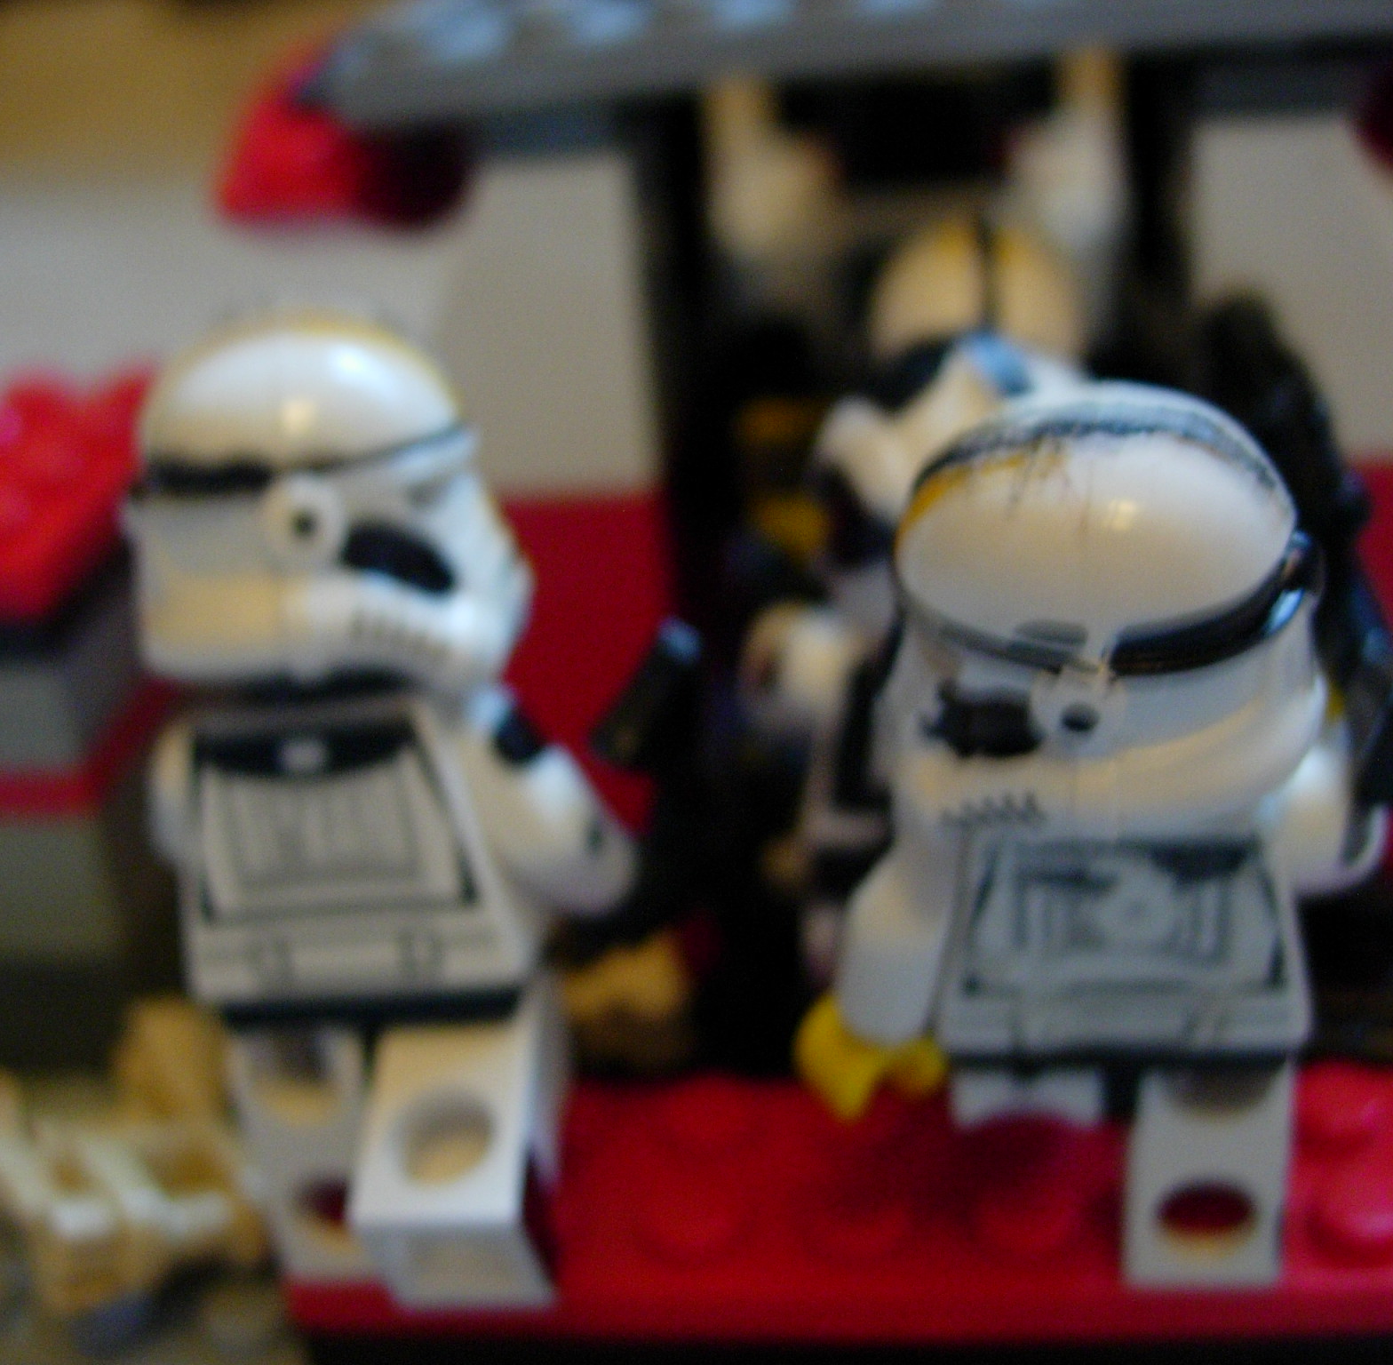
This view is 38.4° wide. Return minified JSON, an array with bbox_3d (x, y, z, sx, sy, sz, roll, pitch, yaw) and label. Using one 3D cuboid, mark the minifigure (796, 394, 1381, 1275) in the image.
[{"bbox_3d":[0.017,0.008,0.086,0.025,0.041,0.018,-3,29,4],"label":"minifigure"}]

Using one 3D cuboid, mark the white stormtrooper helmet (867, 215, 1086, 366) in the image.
[{"bbox_3d":[0.018,-0.021,0.125,0.014,0.015,0.016,-1,24,5],"label":"white stormtrooper helmet"}]

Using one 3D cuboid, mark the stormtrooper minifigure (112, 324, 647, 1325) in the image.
[{"bbox_3d":[-0.013,0.006,0.090,0.022,0.042,0.018,-3,21,6],"label":"stormtrooper minifigure"}]

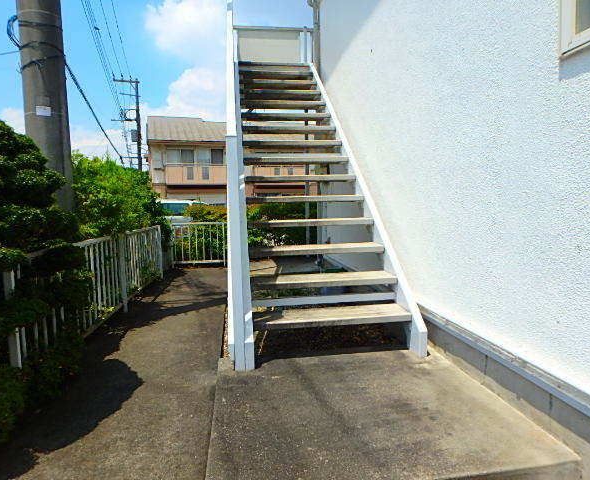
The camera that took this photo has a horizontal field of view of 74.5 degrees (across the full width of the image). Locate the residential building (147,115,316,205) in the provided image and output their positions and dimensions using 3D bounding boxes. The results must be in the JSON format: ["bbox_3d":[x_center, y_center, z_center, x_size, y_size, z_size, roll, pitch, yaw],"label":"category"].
[{"bbox_3d":[-3.982,-4.619,26.119,10.250,7.700,8.200,-3,5,-13],"label":"residential building"}]

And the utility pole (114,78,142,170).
[{"bbox_3d":[-11.298,-5.744,26.568,1.900,10.400,0.500,-3,5,-18],"label":"utility pole"}]

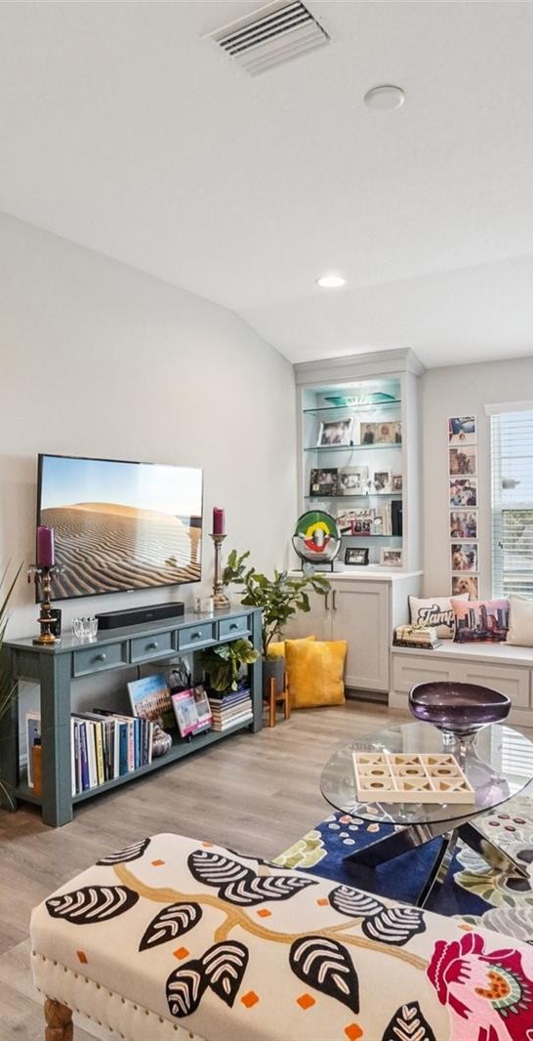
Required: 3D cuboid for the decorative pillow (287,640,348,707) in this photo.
[{"bbox_3d":[0.357,1.105,4.700,0.430,0.450,0.140,0,-17,-5],"label":"decorative pillow"}]

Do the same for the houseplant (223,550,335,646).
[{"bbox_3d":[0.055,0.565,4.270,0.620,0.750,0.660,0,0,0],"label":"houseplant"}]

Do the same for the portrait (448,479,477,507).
[{"bbox_3d":[1.502,-0.209,4.961,0.213,0.215,0.020,0,0,32],"label":"portrait"}]

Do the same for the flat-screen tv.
[{"bbox_3d":[-0.759,0.037,3.673,0.050,0.712,1.235,0,0,32],"label":"flat-screen tv"}]

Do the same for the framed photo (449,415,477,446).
[{"bbox_3d":[1.483,-0.676,4.926,0.215,0.215,0.022,0,0,33],"label":"framed photo"}]

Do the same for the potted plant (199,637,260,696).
[{"bbox_3d":[-0.228,0.890,3.989,0.310,0.310,0.330,0,0,32],"label":"potted plant"}]

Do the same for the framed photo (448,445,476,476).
[{"bbox_3d":[1.498,-0.453,4.963,0.213,0.215,0.020,0,0,32],"label":"framed photo"}]

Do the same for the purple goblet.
[{"bbox_3d":[0.758,0.792,2.550,0.385,0.215,0.370,0,0,33],"label":"purple goblet"}]

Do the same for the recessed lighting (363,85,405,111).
[{"bbox_3d":[0.393,-1.397,2.175,0.138,0.030,0.138,0,0,0],"label":"recessed lighting"}]

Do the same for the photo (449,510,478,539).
[{"bbox_3d":[1.493,0.030,4.921,0.215,0.215,0.022,0,0,33],"label":"photo"}]

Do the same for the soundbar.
[{"bbox_3d":[-0.696,0.521,3.595,0.100,0.069,0.650,0,0,32],"label":"soundbar"}]

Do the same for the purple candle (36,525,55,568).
[{"bbox_3d":[-1.023,0.121,3.013,0.076,0.190,0.076,0,0,32],"label":"purple candle"}]

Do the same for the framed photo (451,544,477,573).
[{"bbox_3d":[1.518,0.283,5.008,0.210,0.212,0.022,0,0,32],"label":"framed photo"}]

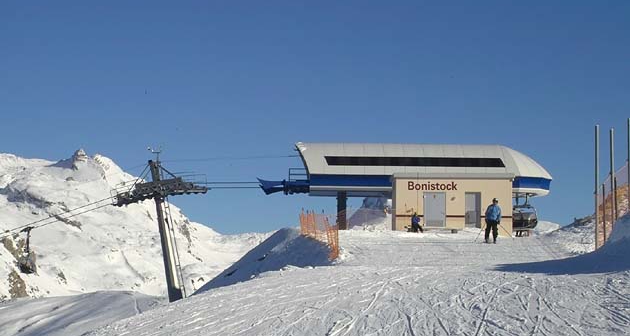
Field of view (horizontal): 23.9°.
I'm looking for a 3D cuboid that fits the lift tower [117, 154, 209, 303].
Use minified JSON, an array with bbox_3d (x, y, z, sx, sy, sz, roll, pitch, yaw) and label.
[{"bbox_3d":[-10.270,4.550,102.500,6.400,10.700,7.300,-9,-4,-3],"label":"lift tower"}]

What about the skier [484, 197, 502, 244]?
[{"bbox_3d":[6.880,2.060,57.300,0.720,1.770,0.600,0,-4,0],"label":"skier"}]

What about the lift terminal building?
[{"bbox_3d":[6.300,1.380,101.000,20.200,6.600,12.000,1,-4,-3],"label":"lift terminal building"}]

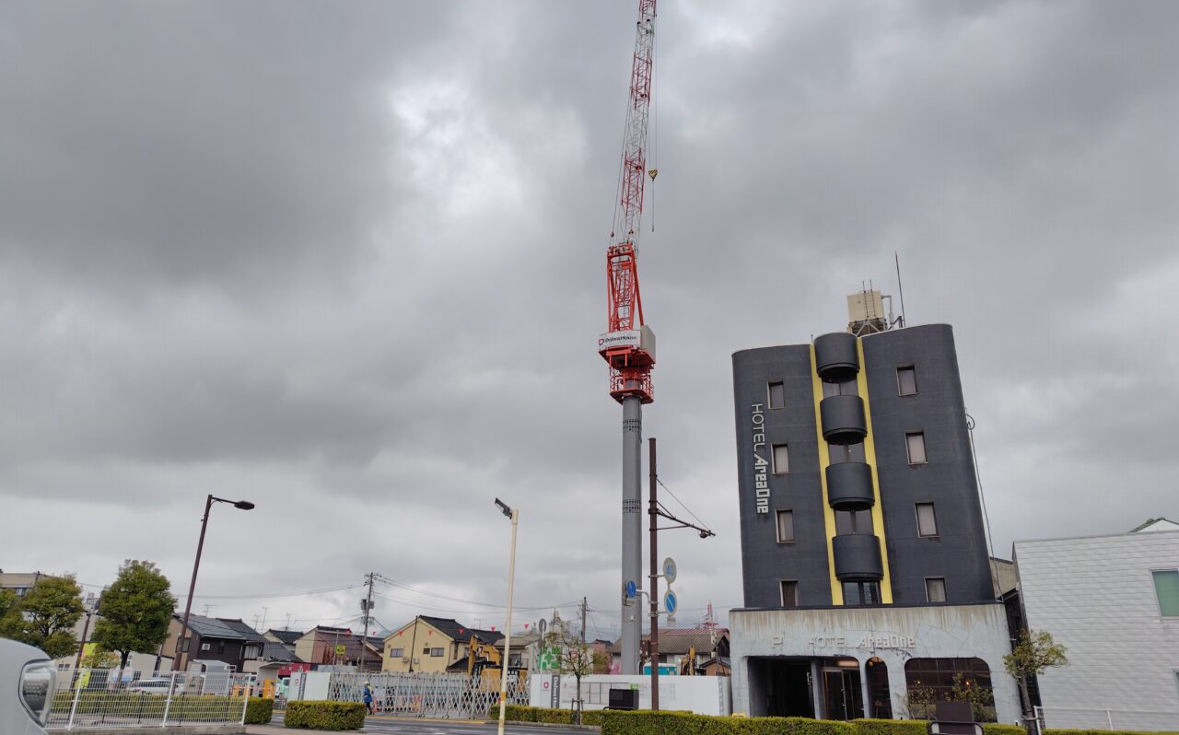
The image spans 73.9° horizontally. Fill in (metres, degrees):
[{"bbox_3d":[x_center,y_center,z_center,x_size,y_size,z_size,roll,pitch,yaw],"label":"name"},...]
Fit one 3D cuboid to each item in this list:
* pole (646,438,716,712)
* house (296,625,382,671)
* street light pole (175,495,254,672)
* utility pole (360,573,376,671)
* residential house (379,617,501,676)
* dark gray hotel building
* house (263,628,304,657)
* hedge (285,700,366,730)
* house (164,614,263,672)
[{"bbox_3d":[2.443,5.801,20.462,0.700,7.240,4.000,-11,-25,28],"label":"pole"},{"bbox_3d":[-26.311,32.051,85.925,7.600,6.600,9.000,-8,-23,21],"label":"house"},{"bbox_3d":[-13.160,8.333,27.556,0.400,7.418,2.000,-10,-24,26],"label":"street light pole"},{"bbox_3d":[-19.915,23.850,69.439,1.600,10.878,1.000,-10,-24,26],"label":"utility pole"},{"bbox_3d":[-14.478,29.759,79.592,9.680,8.130,8.200,-10,-24,26],"label":"residential house"},{"bbox_3d":[13.901,6.989,40.714,11.102,20.850,13.000,-8,-23,21],"label":"dark gray hotel building"},{"bbox_3d":[-35.631,34.503,91.200,5.200,7.255,5.600,-10,-24,26],"label":"house"},{"bbox_3d":[-7.214,9.556,21.543,2.025,0.660,1.000,-10,-24,26],"label":"hedge"},{"bbox_3d":[-32.868,25.080,67.482,7.252,6.565,7.400,-10,-24,26],"label":"house"}]

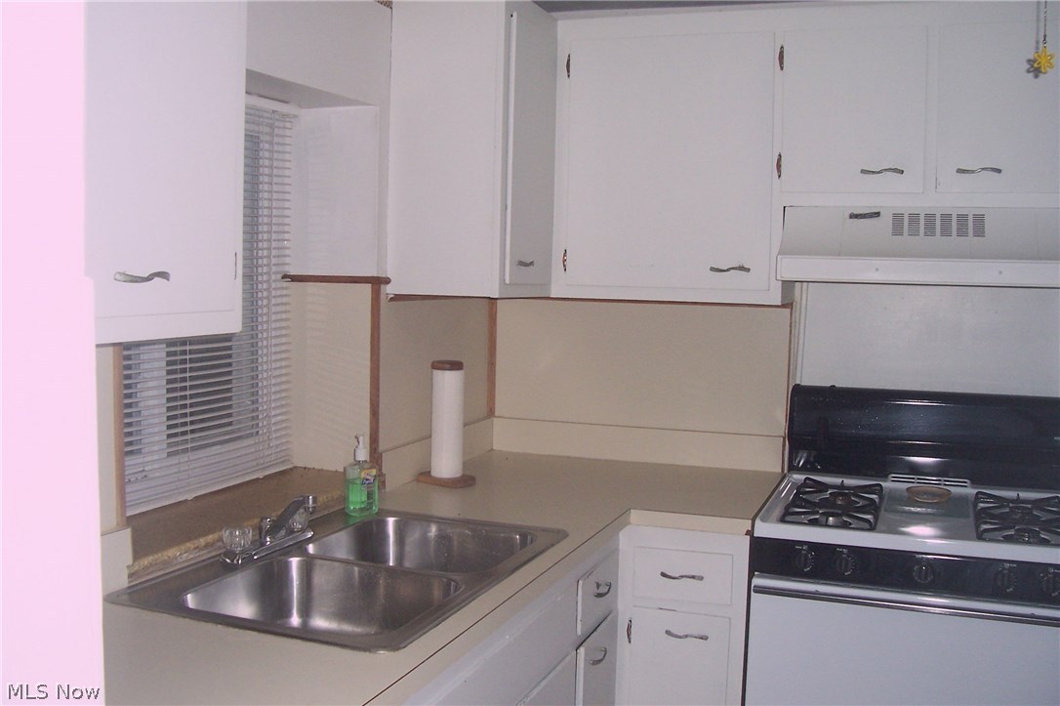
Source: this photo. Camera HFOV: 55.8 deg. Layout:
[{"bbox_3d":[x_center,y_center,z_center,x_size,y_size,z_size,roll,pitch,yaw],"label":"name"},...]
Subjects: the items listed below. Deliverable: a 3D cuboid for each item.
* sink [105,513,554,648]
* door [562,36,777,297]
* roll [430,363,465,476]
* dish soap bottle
[{"bbox_3d":[-0.311,0.471,1.885,0.566,0.165,0.811,3,4,21],"label":"sink"},{"bbox_3d":[0.368,-0.509,2.695,0.563,0.675,0.025,3,4,21],"label":"door"},{"bbox_3d":[-0.218,0.175,2.663,0.086,0.305,0.086,1,4,0],"label":"roll"},{"bbox_3d":[-0.385,0.275,2.272,0.048,0.184,0.064,4,5,33],"label":"dish soap bottle"}]

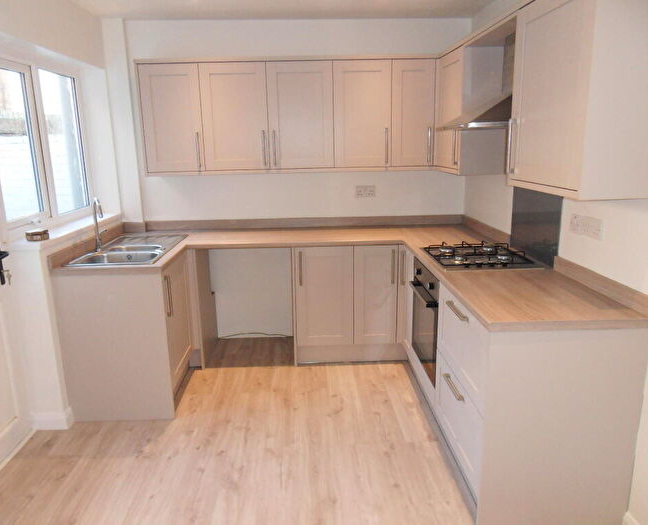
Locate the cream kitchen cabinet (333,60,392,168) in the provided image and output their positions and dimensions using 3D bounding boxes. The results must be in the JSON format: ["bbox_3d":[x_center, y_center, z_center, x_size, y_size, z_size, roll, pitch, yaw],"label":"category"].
[{"bbox_3d":[0.261,-1.053,3.508,0.401,0.709,0.327,-1,14,-2],"label":"cream kitchen cabinet"}]

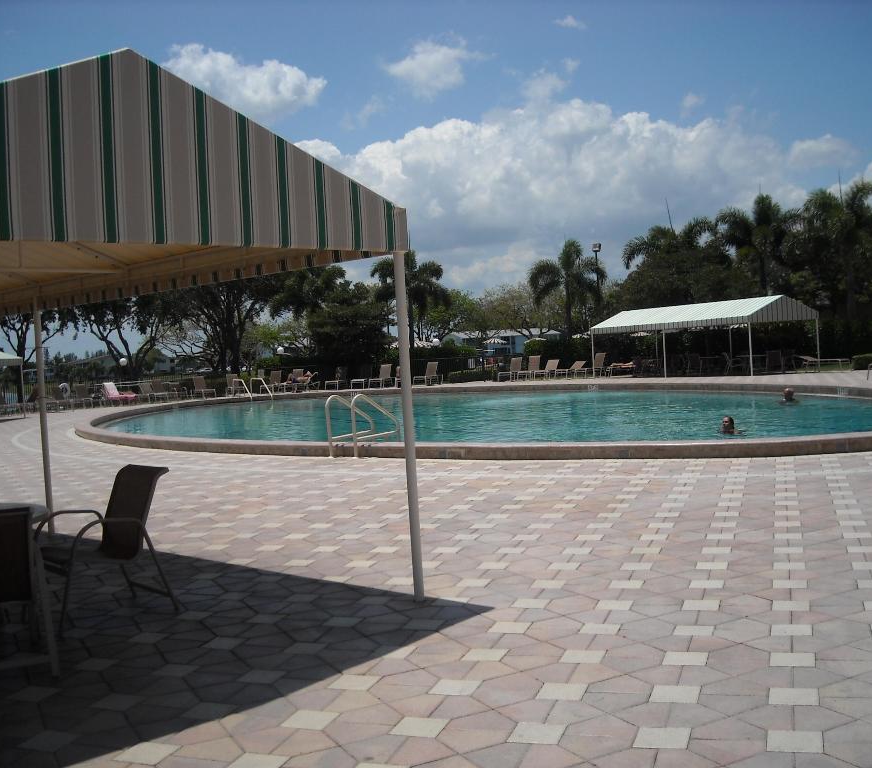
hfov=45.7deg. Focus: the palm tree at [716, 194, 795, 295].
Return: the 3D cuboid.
[{"bbox_3d":[17.280,-5.544,56.000,4.100,9.000,4.100,-3,2,17],"label":"palm tree"}]

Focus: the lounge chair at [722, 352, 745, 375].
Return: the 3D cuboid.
[{"bbox_3d":[12.027,-0.819,42.000,0.750,0.920,0.600,-3,2,13],"label":"lounge chair"}]

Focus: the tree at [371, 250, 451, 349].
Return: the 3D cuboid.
[{"bbox_3d":[-1.656,-4.699,70.000,5.200,8.600,5.200,-3,1,0],"label":"tree"}]

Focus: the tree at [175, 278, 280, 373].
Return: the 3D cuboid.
[{"bbox_3d":[-14.028,-4.090,70.000,7.500,8.300,7.200,-3,1,0],"label":"tree"}]

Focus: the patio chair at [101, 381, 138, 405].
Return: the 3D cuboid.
[{"bbox_3d":[-14.779,0.436,48.500,1.600,1.050,0.680,-2,2,45],"label":"patio chair"}]

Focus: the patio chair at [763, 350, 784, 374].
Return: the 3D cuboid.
[{"bbox_3d":[13.666,-0.933,41.986,0.620,0.900,0.680,-4,2,-14],"label":"patio chair"}]

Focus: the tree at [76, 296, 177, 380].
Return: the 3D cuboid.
[{"bbox_3d":[-19.665,-3.155,66.000,7.100,7.600,7.000,-3,1,0],"label":"tree"}]

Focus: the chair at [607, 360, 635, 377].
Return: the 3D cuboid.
[{"bbox_3d":[8.149,-0.652,45.000,1.450,0.650,0.650,-4,2,-24],"label":"chair"}]

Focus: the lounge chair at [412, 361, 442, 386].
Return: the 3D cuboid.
[{"bbox_3d":[-0.369,-0.499,47.800,0.650,1.030,1.450,-2,2,30],"label":"lounge chair"}]

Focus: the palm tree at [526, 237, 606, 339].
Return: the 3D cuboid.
[{"bbox_3d":[7.538,-4.520,60.886,4.400,7.600,4.400,-3,2,0],"label":"palm tree"}]

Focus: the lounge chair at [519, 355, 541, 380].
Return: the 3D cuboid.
[{"bbox_3d":[4.381,-0.700,48.410,0.640,1.070,1.600,-2,2,25],"label":"lounge chair"}]

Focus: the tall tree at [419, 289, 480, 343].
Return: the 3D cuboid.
[{"bbox_3d":[0.810,-3.819,74.908,5.000,6.100,5.000,-3,2,0],"label":"tall tree"}]

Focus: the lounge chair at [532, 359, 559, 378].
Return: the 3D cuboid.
[{"bbox_3d":[5.199,-0.705,48.748,0.640,0.970,1.750,-2,2,29],"label":"lounge chair"}]

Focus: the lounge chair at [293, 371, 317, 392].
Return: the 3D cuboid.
[{"bbox_3d":[-5.951,-0.099,46.500,1.500,0.880,0.660,-4,2,-13],"label":"lounge chair"}]

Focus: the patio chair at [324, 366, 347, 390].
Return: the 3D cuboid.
[{"bbox_3d":[-4.565,-0.266,47.500,0.650,1.020,1.450,-2,2,22],"label":"patio chair"}]

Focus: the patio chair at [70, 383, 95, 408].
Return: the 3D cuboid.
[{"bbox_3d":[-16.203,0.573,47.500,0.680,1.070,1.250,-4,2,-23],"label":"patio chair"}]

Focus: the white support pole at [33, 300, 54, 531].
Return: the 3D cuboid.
[{"bbox_3d":[-3.720,0.305,9.821,0.065,2.200,0.065,-2,2,45],"label":"white support pole"}]

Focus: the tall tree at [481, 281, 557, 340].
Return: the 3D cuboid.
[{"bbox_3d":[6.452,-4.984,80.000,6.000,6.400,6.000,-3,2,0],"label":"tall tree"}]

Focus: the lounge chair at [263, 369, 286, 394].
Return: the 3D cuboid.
[{"bbox_3d":[-7.740,-0.047,49.268,0.640,1.050,1.600,-3,2,12],"label":"lounge chair"}]

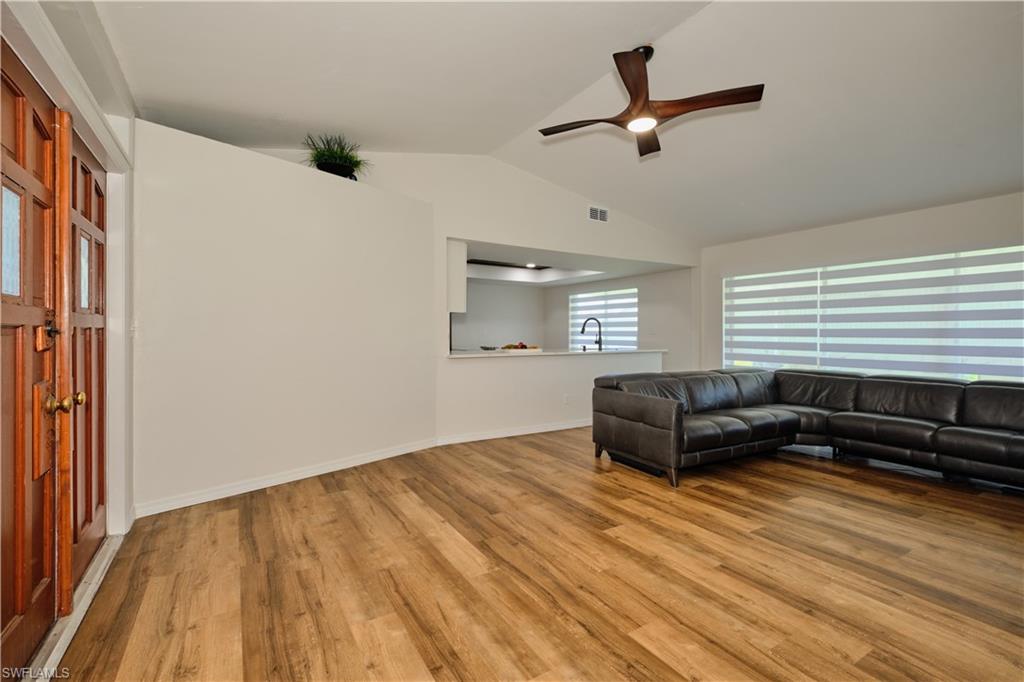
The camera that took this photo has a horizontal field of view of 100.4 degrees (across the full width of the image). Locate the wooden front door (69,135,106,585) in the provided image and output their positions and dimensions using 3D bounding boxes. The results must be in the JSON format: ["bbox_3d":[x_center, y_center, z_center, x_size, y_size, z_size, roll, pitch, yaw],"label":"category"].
[{"bbox_3d":[-2.045,0.077,2.027,0.045,2.030,0.760,0,0,-33],"label":"wooden front door"}]

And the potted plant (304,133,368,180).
[{"bbox_3d":[-1.512,-1.577,3.672,0.390,0.370,0.460,0,0,42],"label":"potted plant"}]

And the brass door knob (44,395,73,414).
[{"bbox_3d":[-1.730,0.246,1.637,0.065,0.068,0.068,0,0,-33],"label":"brass door knob"}]

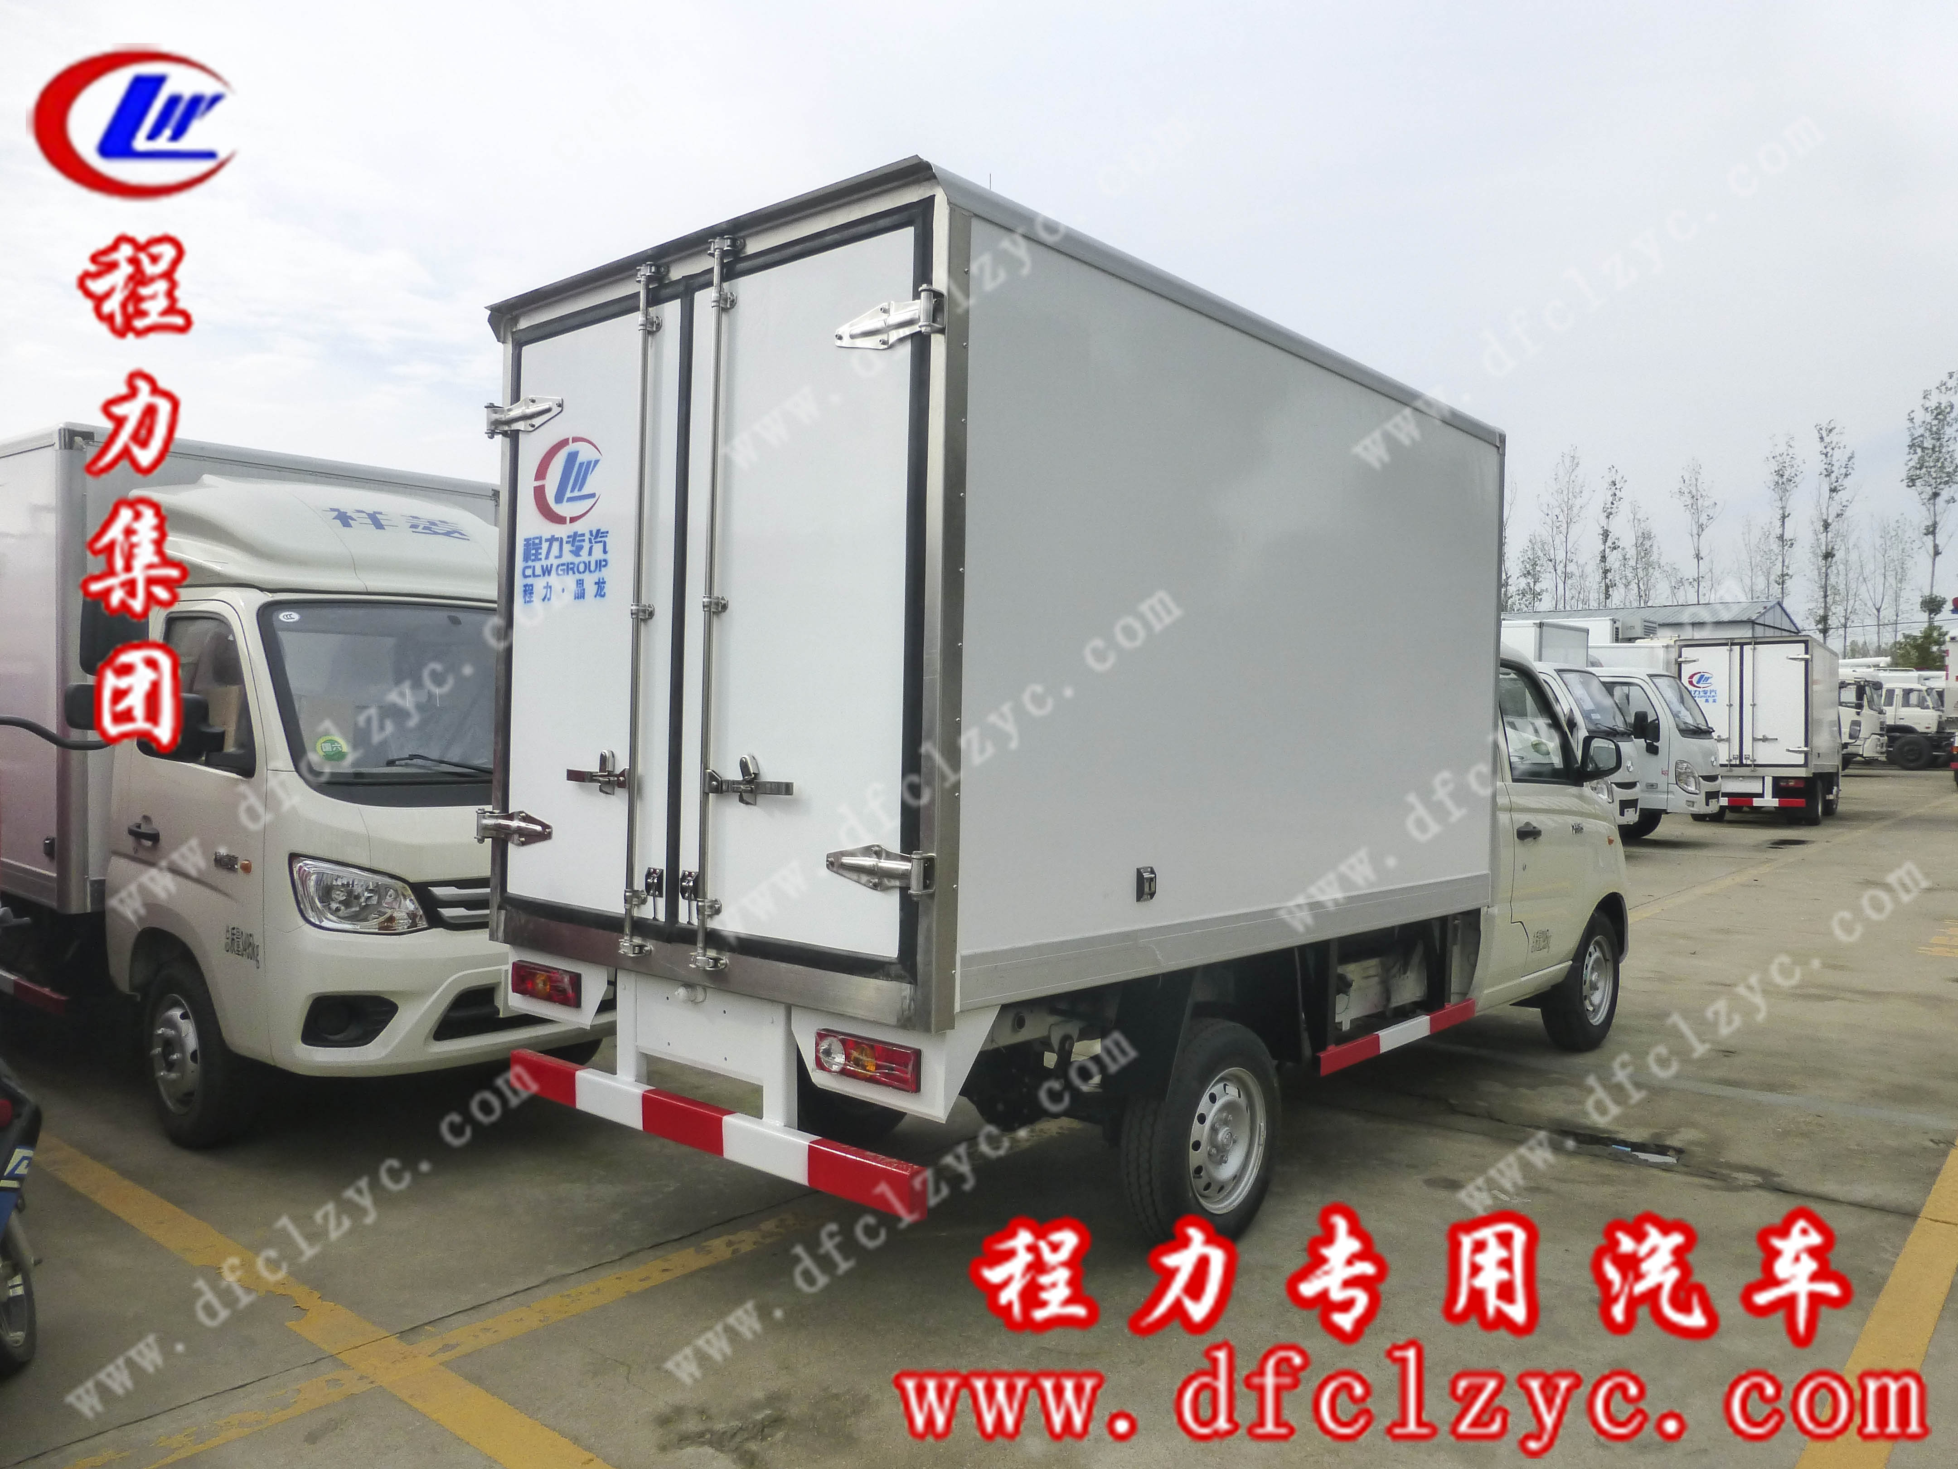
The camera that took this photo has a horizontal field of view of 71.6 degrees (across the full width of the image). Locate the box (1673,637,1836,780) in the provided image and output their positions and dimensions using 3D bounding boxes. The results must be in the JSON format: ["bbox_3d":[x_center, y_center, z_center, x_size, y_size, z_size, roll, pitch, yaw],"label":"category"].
[{"bbox_3d":[11.590,-0.370,20.130,1.700,1.880,3.100,1,1,38],"label":"box"}]

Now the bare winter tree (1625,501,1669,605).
[{"bbox_3d":[35.412,-5.900,72.000,2.500,13.000,2.500,1,1,41],"label":"bare winter tree"}]

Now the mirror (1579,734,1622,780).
[{"bbox_3d":[2.542,0.093,5.528,0.100,0.185,0.155,0,1,-39],"label":"mirror"}]

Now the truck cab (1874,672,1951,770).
[{"bbox_3d":[26.900,-0.317,38.900,2.000,2.500,2.350,1,1,41],"label":"truck cab"}]

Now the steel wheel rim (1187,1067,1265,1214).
[{"bbox_3d":[0.636,1.095,3.700,0.150,0.390,0.390,1,1,41],"label":"steel wheel rim"}]

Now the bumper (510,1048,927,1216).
[{"bbox_3d":[-0.703,0.933,3.285,1.555,0.097,0.052,1,0,41],"label":"bumper"}]

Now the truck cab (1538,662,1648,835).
[{"bbox_3d":[6.317,0.198,14.914,1.600,1.880,1.700,1,1,41],"label":"truck cab"}]

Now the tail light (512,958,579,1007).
[{"bbox_3d":[-1.164,0.672,3.670,0.315,0.092,0.045,2,0,42],"label":"tail light"}]

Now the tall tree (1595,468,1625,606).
[{"bbox_3d":[34.900,-7.176,75.000,1.800,15.100,1.800,1,1,25],"label":"tall tree"}]

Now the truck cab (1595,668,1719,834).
[{"bbox_3d":[7.392,0.054,15.253,1.600,1.680,1.650,1,1,41],"label":"truck cab"}]

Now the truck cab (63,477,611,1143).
[{"bbox_3d":[-1.946,0.199,4.901,1.600,2.220,1.760,1,1,41],"label":"truck cab"}]

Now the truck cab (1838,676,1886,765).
[{"bbox_3d":[23.450,-0.380,36.700,1.900,2.250,2.300,1,1,41],"label":"truck cab"}]

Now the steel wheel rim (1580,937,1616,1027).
[{"bbox_3d":[2.610,1.060,5.880,0.150,0.390,0.390,1,1,42],"label":"steel wheel rim"}]

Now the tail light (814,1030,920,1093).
[{"bbox_3d":[-0.230,0.672,2.803,0.287,0.088,0.045,1,0,41],"label":"tail light"}]

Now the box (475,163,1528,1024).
[{"bbox_3d":[0.247,-0.263,4.338,1.730,1.740,2.970,1,0,41],"label":"box"}]

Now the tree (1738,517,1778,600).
[{"bbox_3d":[48.800,-6.736,85.000,2.500,14.000,2.500,1,1,30],"label":"tree"}]

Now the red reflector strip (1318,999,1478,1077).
[{"bbox_3d":[1.380,0.977,4.431,0.035,0.064,1.170,1,1,41],"label":"red reflector strip"}]

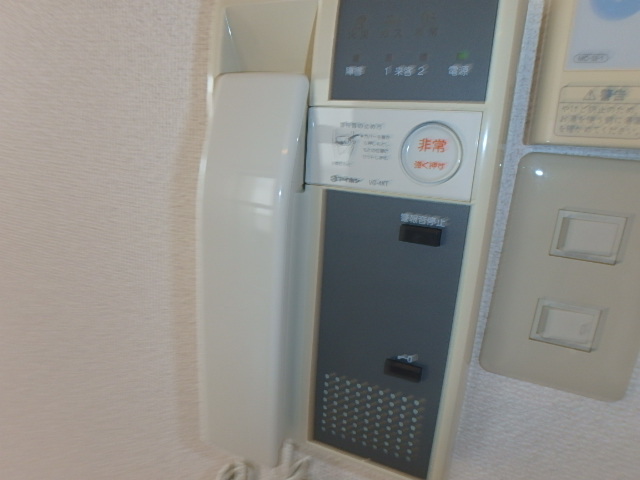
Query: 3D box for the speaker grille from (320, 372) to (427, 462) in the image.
[{"bbox_3d":[0.029,0.104,0.228,0.057,0.042,0.006,9,18,21],"label":"speaker grille"}]

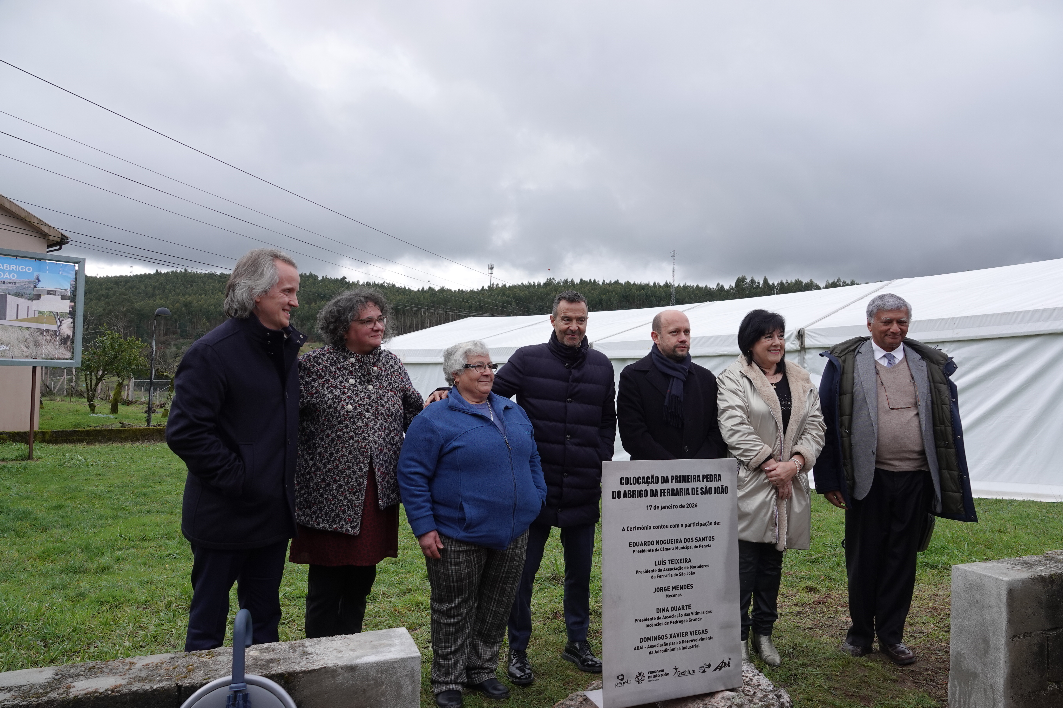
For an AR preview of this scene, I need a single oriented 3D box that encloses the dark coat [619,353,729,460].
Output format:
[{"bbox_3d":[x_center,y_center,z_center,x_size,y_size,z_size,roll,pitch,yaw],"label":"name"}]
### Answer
[{"bbox_3d":[0.685,0.462,3.470,0.530,0.950,0.360,2,-1,-2],"label":"dark coat"}]

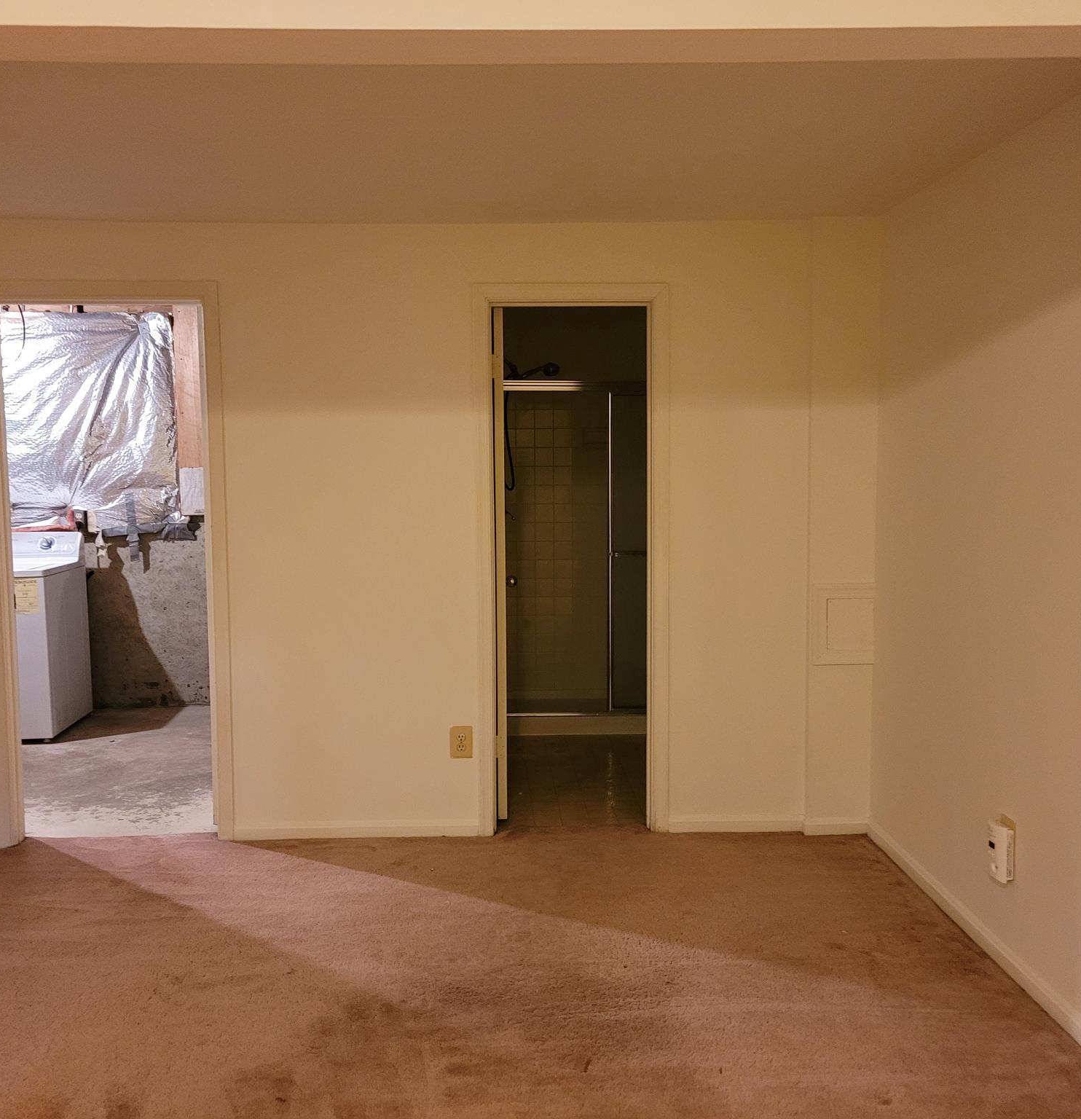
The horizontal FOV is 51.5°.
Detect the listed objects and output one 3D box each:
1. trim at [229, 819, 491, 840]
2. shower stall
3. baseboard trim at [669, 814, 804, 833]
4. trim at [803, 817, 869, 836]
[{"bbox_3d":[-0.701,1.041,4.330,0.958,0.072,0.015,-1,5,-2],"label":"trim"},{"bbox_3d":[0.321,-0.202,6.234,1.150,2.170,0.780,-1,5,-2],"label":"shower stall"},{"bbox_3d":[0.766,1.027,4.384,0.525,0.072,0.015,-1,5,-2],"label":"baseboard trim"},{"bbox_3d":[1.145,1.028,4.340,0.252,0.072,0.015,-1,5,-2],"label":"trim"}]

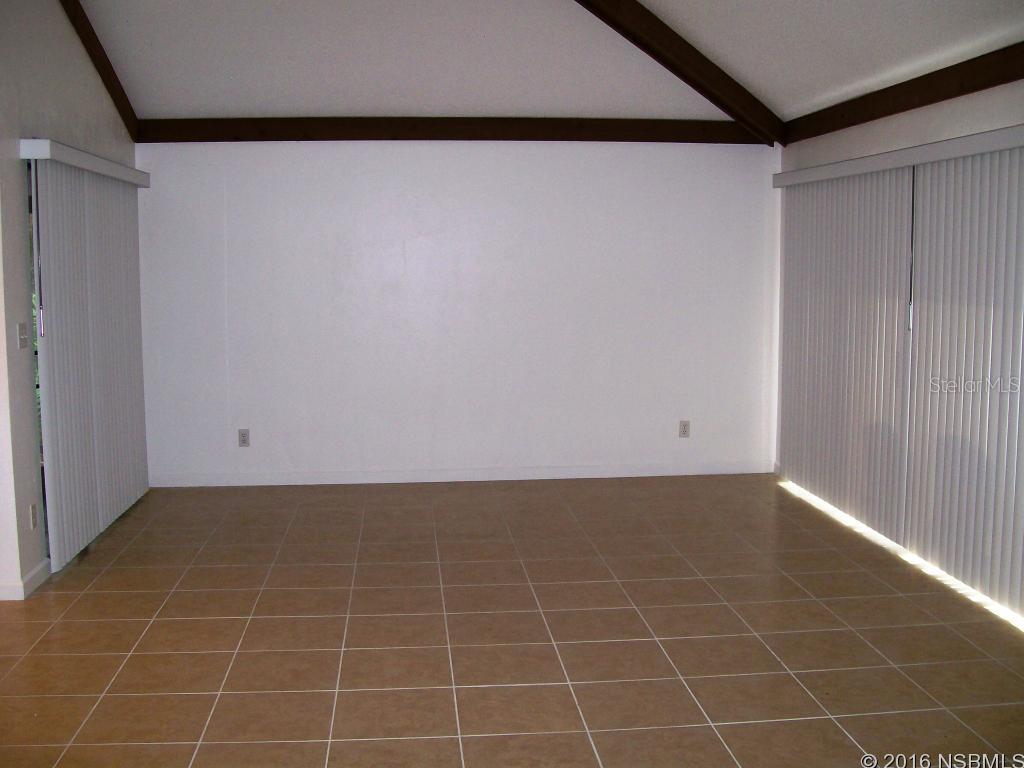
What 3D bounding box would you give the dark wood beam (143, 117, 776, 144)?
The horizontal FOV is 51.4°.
[{"bbox_3d":[-0.301,-1.664,6.971,4.240,0.158,0.060,-1,6,-5],"label":"dark wood beam"}]

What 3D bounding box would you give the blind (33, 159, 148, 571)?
[{"bbox_3d":[-2.224,-0.177,5.748,0.070,1.925,1.910,-1,6,-5],"label":"blind"}]

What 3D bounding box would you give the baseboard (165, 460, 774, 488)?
[{"bbox_3d":[-0.295,0.617,7.242,4.250,0.088,0.017,-1,6,-5],"label":"baseboard"}]

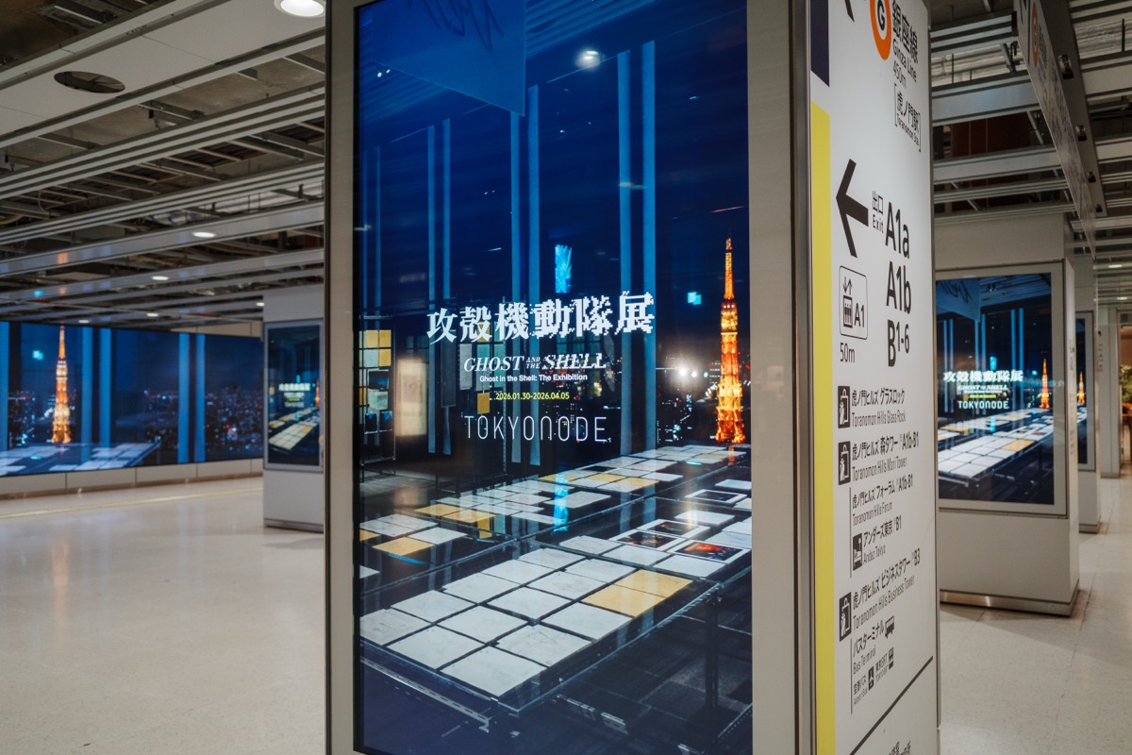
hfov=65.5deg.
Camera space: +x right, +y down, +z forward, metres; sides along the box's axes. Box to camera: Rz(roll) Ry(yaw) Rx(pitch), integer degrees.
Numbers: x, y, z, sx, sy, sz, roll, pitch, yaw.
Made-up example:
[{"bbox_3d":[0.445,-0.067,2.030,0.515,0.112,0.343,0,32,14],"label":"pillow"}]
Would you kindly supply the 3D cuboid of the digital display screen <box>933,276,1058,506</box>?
[{"bbox_3d":[3.068,0.092,6.521,0.934,1.660,0.070,-1,-1,33],"label":"digital display screen"}]

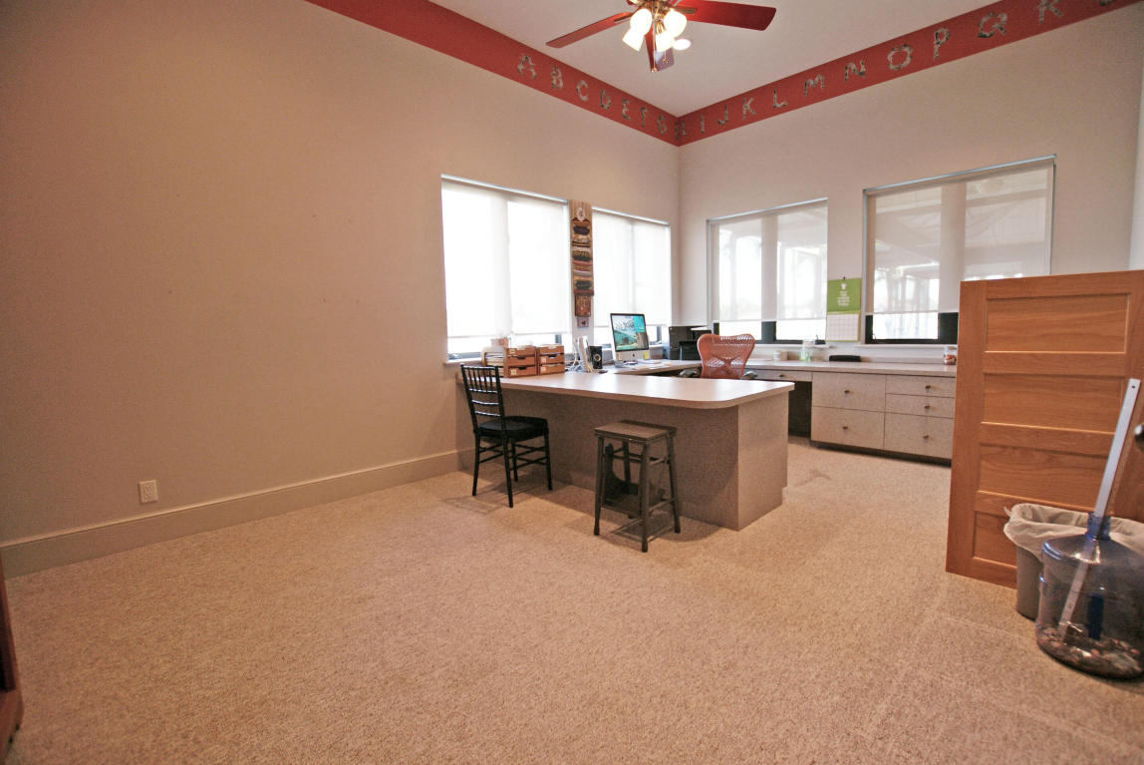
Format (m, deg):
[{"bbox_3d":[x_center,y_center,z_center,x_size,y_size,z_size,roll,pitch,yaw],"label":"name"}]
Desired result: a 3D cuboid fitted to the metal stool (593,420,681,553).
[{"bbox_3d":[0.351,0.548,2.646,0.345,0.600,0.375,-7,8,-42],"label":"metal stool"}]

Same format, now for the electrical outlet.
[{"bbox_3d":[-2.399,0.618,2.703,0.073,0.118,0.010,-7,8,-42],"label":"electrical outlet"}]

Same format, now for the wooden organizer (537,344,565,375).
[{"bbox_3d":[-0.289,-0.207,4.309,0.265,0.245,0.360,-7,8,-42],"label":"wooden organizer"}]

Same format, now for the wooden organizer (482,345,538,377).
[{"bbox_3d":[-0.534,-0.181,4.127,0.270,0.250,0.360,-7,8,-42],"label":"wooden organizer"}]

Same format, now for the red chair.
[{"bbox_3d":[1.287,0.146,4.043,0.630,1.060,0.670,-7,8,-42],"label":"red chair"}]

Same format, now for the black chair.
[{"bbox_3d":[-0.434,0.335,3.345,0.420,0.920,0.500,4,8,41],"label":"black chair"}]

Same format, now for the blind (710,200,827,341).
[{"bbox_3d":[2.062,-1.163,5.168,0.080,1.380,1.320,-7,8,-42],"label":"blind"}]

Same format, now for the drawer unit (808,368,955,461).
[{"bbox_3d":[2.806,0.222,4.170,0.550,0.690,1.123,-7,8,-42],"label":"drawer unit"}]

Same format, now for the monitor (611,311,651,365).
[{"bbox_3d":[0.586,-0.417,4.750,0.180,0.510,0.520,4,8,44],"label":"monitor"}]

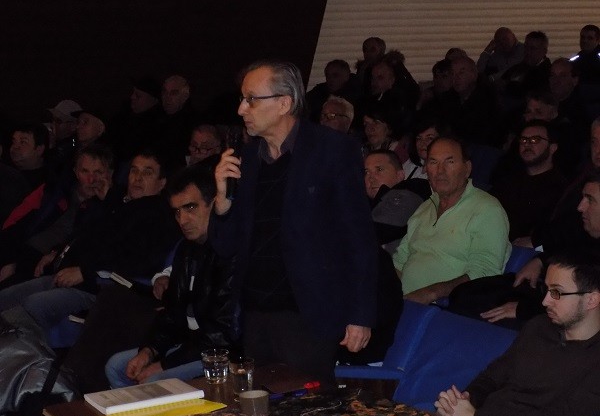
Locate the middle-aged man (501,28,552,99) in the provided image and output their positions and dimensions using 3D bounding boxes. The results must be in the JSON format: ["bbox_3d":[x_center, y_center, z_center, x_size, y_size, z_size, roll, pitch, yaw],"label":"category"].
[{"bbox_3d":[1.540,-0.550,8.800,0.560,1.150,0.700,1,8,20],"label":"middle-aged man"}]

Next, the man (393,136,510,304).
[{"bbox_3d":[0.570,0.320,5.400,0.550,1.220,0.750,1,8,22],"label":"man"}]

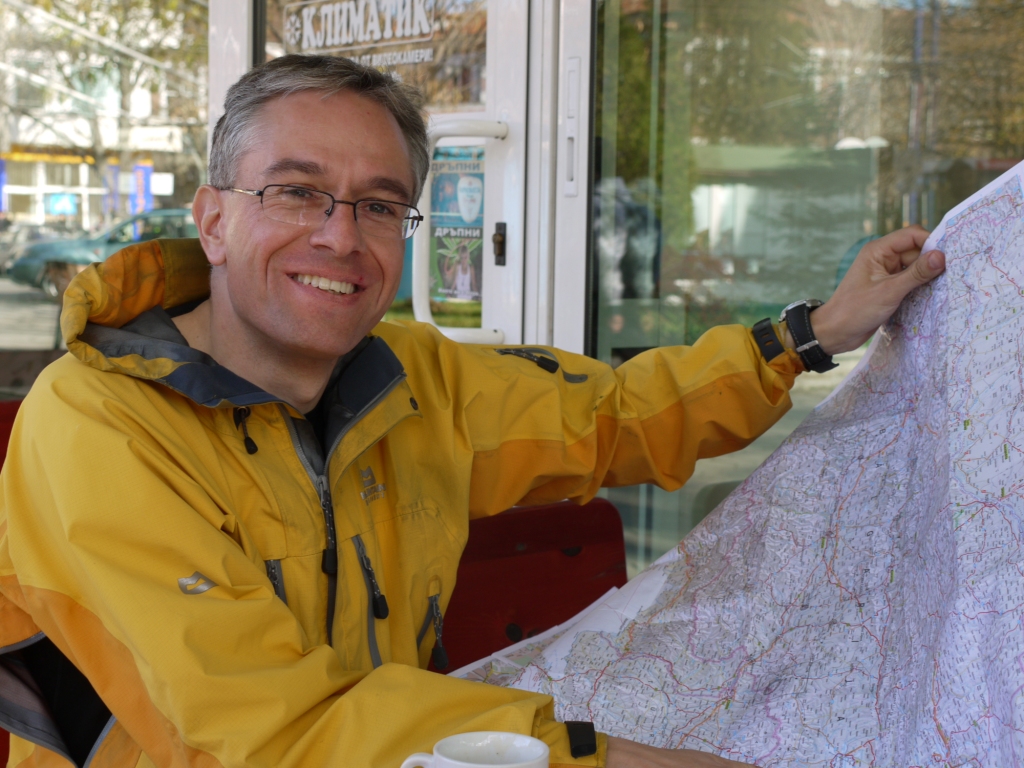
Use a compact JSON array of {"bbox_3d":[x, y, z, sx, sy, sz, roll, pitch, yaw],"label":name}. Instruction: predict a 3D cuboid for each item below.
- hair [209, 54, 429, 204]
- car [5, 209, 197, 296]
[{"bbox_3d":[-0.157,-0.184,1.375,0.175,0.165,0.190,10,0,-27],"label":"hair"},{"bbox_3d":[-5.480,-1.985,26.300,4.350,1.410,1.700,0,5,-15],"label":"car"}]

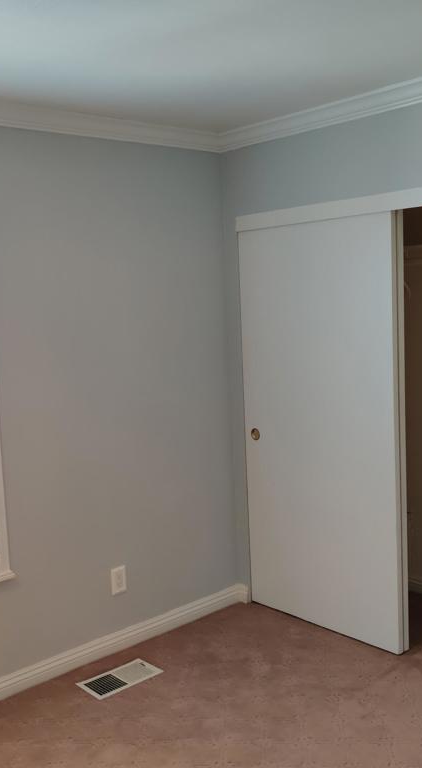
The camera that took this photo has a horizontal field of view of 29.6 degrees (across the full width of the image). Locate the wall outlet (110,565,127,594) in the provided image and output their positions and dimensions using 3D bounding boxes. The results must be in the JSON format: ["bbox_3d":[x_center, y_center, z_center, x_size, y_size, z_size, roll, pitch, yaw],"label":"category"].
[{"bbox_3d":[-0.438,0.925,3.774,0.077,0.121,0.012,-8,8,-42],"label":"wall outlet"}]

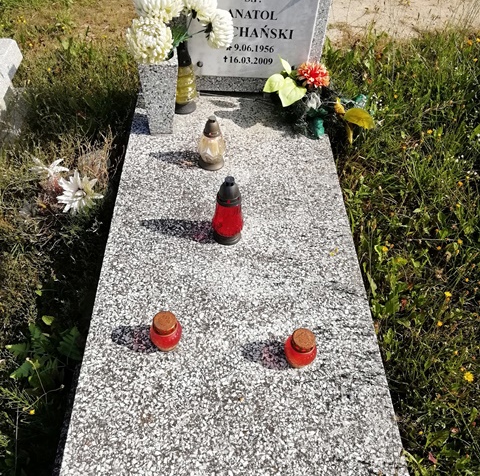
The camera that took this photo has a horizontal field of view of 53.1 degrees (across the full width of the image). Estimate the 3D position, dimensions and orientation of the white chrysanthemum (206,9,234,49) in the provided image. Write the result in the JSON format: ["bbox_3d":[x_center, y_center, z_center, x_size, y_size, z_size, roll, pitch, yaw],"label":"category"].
[{"bbox_3d":[-0.065,-0.699,1.603,0.088,0.133,0.133,-7,49,1],"label":"white chrysanthemum"}]

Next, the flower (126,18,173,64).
[{"bbox_3d":[-0.299,-0.650,1.591,0.148,0.148,0.105,9,11,4],"label":"flower"}]

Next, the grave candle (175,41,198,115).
[{"bbox_3d":[-0.213,-0.623,1.846,0.093,0.282,0.093,1,49,-3],"label":"grave candle"}]

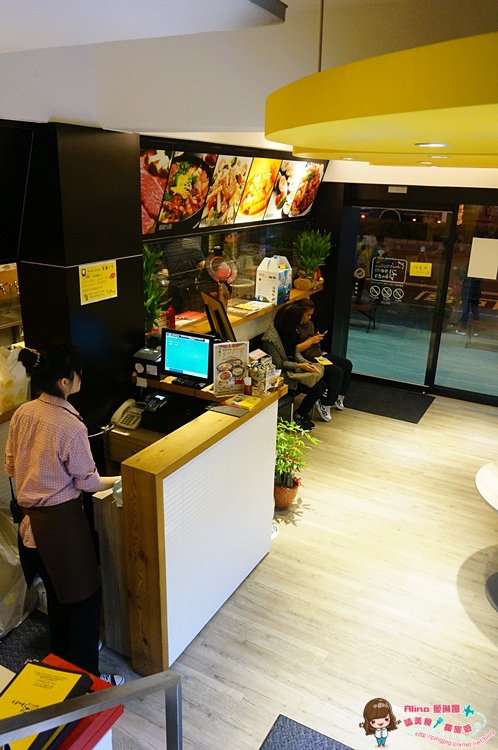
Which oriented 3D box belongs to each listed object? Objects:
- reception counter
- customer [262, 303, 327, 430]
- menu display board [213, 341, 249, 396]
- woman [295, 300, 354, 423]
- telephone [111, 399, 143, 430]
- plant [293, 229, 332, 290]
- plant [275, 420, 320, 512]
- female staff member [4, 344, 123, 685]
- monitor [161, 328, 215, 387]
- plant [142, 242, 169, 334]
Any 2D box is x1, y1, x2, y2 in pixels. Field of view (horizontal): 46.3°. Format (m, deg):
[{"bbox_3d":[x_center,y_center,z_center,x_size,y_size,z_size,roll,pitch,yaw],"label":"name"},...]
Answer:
[{"bbox_3d":[-0.464,0.659,3.296,0.875,1.062,1.295,11,21,26],"label":"reception counter"},{"bbox_3d":[0.438,-0.078,5.604,0.650,1.170,0.470,3,19,4],"label":"customer"},{"bbox_3d":[-0.088,-0.046,3.281,0.218,0.305,0.070,-9,21,-27],"label":"menu display board"},{"bbox_3d":[0.630,-0.188,5.788,0.740,1.120,0.500,13,22,29],"label":"woman"},{"bbox_3d":[-0.693,0.222,3.387,0.185,0.100,0.220,5,19,10],"label":"telephone"},{"bbox_3d":[0.687,-1.245,6.333,0.420,0.640,0.400,1,19,0],"label":"plant"},{"bbox_3d":[0.297,0.627,4.081,0.380,0.660,0.380,1,19,0],"label":"plant"},{"bbox_3d":[-0.784,0.621,2.562,0.480,1.580,0.470,-9,21,-27],"label":"female staff member"},{"bbox_3d":[-0.345,-0.106,3.409,0.360,0.320,0.170,11,21,26],"label":"monitor"},{"bbox_3d":[-0.681,-0.530,4.025,0.250,0.690,0.250,11,21,26],"label":"plant"}]

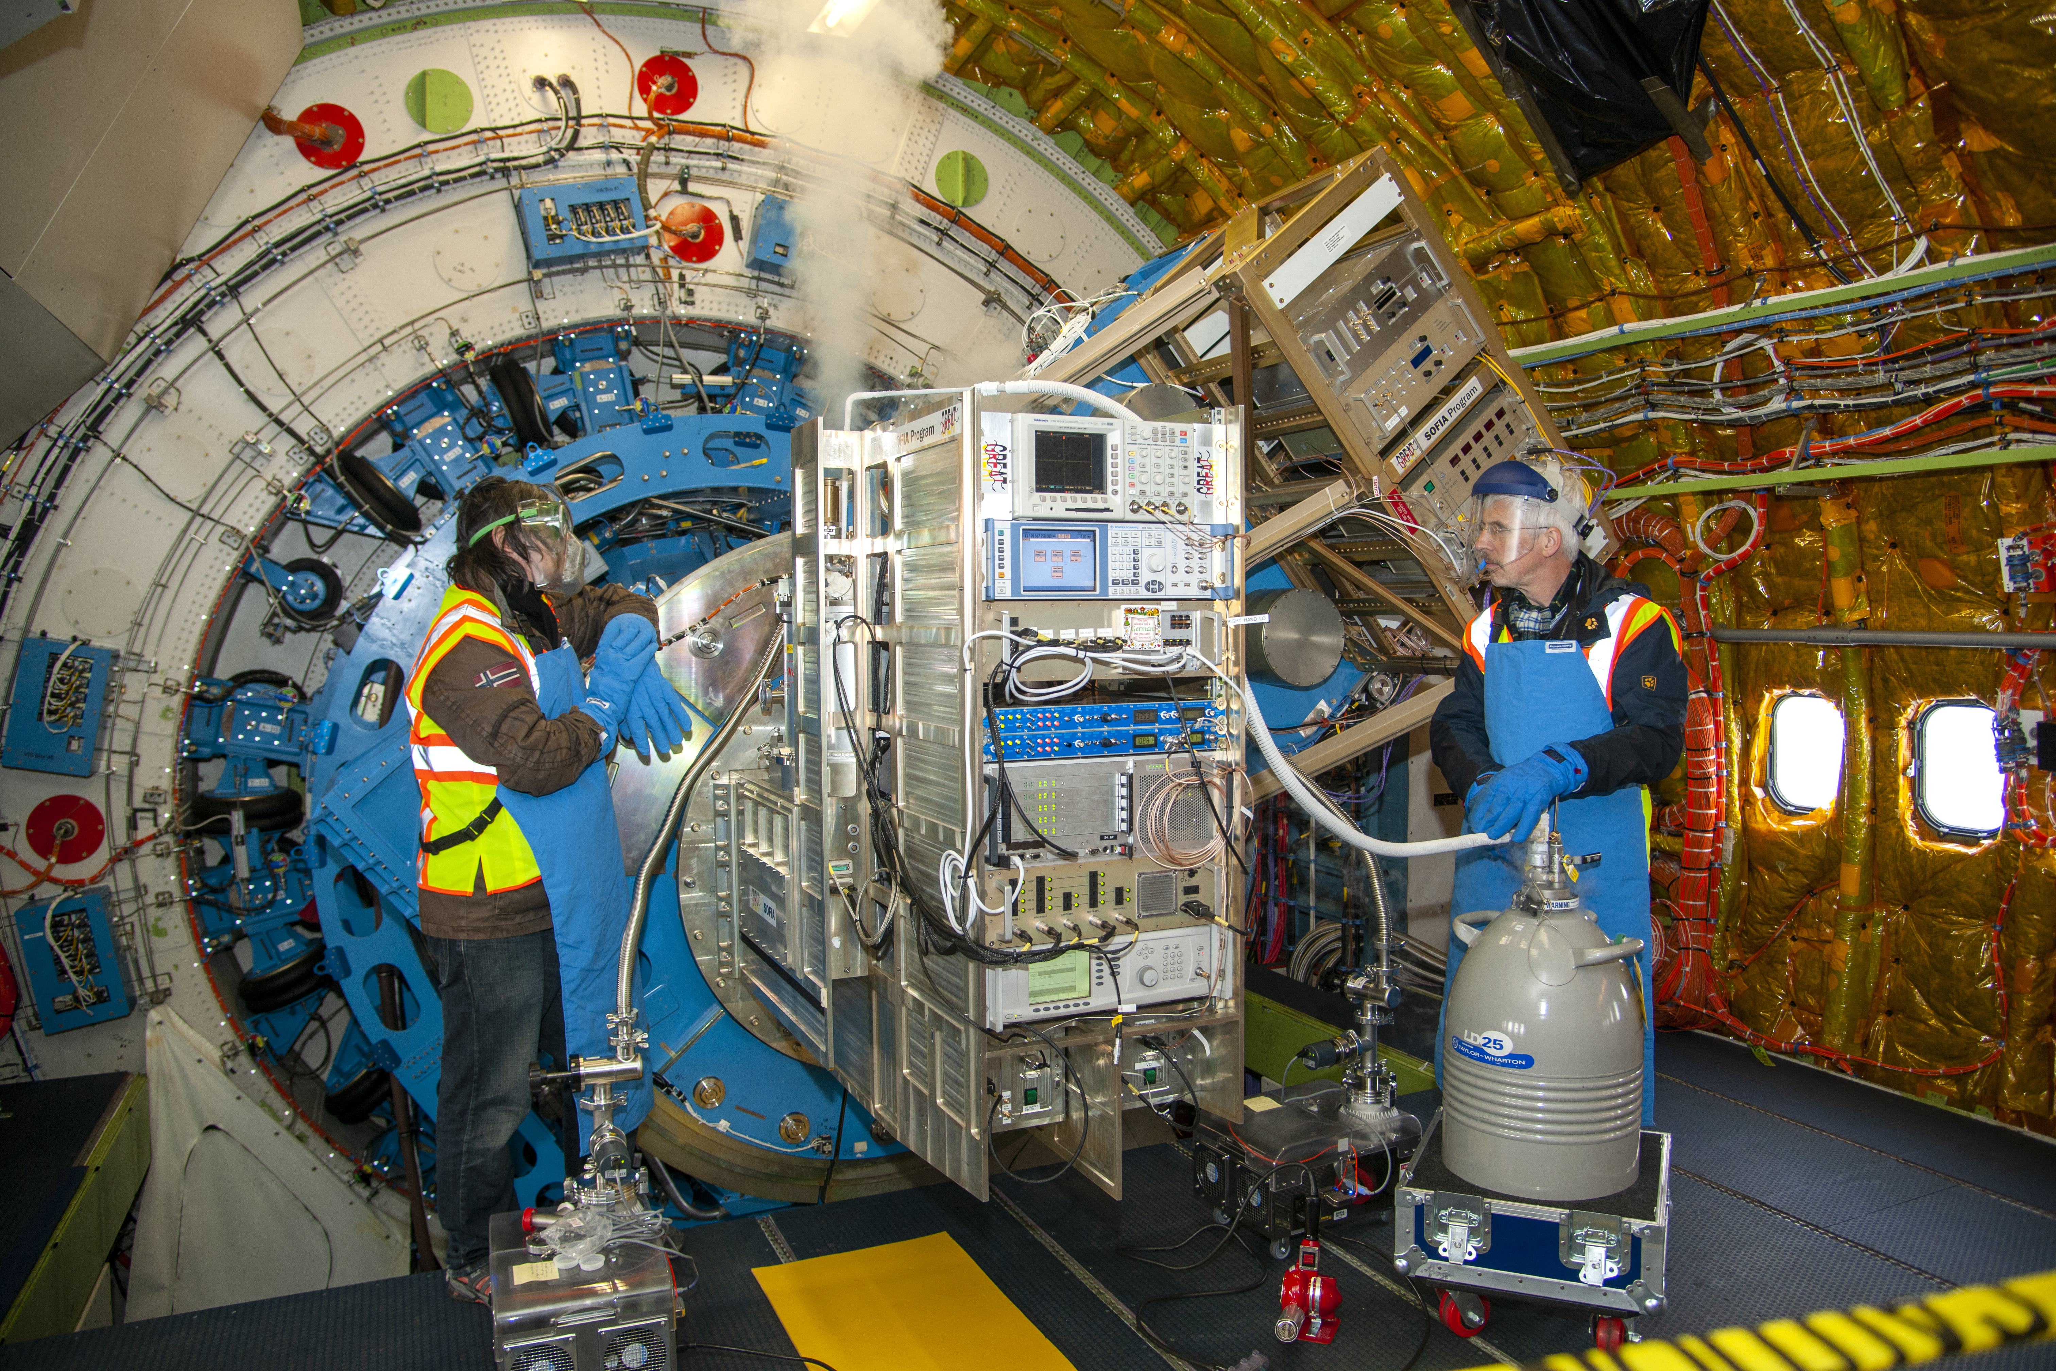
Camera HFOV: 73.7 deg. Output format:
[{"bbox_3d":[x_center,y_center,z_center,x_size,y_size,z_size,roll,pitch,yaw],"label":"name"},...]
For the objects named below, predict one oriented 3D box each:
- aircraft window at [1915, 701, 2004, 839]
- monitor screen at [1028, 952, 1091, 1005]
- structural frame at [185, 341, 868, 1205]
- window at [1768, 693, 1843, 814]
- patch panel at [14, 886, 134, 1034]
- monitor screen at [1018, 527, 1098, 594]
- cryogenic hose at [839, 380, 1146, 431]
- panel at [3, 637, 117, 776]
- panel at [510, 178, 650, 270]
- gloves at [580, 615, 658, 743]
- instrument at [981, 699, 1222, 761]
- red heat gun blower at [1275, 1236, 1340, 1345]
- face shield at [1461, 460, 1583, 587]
[{"bbox_3d":[2.848,0.258,4.184,0.050,0.400,0.272,-2,4,-26],"label":"aircraft window"},{"bbox_3d":[0.055,0.495,2.333,0.116,0.088,0.020,-2,3,-25],"label":"monitor screen"},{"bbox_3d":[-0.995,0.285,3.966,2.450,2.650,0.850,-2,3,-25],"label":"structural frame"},{"bbox_3d":[2.628,0.234,4.632,0.050,0.400,0.272,-2,4,-26],"label":"window"},{"bbox_3d":[-2.979,0.859,4.297,0.226,0.395,0.135,-12,8,-25],"label":"patch panel"},{"bbox_3d":[0.053,-0.206,2.282,0.145,0.109,0.020,-2,4,-26],"label":"monitor screen"},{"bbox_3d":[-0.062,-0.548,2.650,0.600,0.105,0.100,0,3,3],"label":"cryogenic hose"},{"bbox_3d":[-2.991,0.066,4.245,0.226,0.395,0.135,9,-1,-26],"label":"panel"},{"bbox_3d":[-1.569,-1.633,4.842,0.397,0.238,0.135,-15,9,-25],"label":"panel"},{"bbox_3d":[-0.812,-0.015,2.720,0.110,0.240,0.120,17,-6,-20],"label":"gloves"},{"bbox_3d":[0.066,0.069,2.533,0.483,0.089,0.360,-2,4,-26],"label":"instrument"},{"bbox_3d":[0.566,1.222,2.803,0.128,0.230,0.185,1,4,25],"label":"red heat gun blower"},{"bbox_3d":[1.093,-0.355,3.050,0.245,0.260,0.220,0,3,6],"label":"face shield"}]

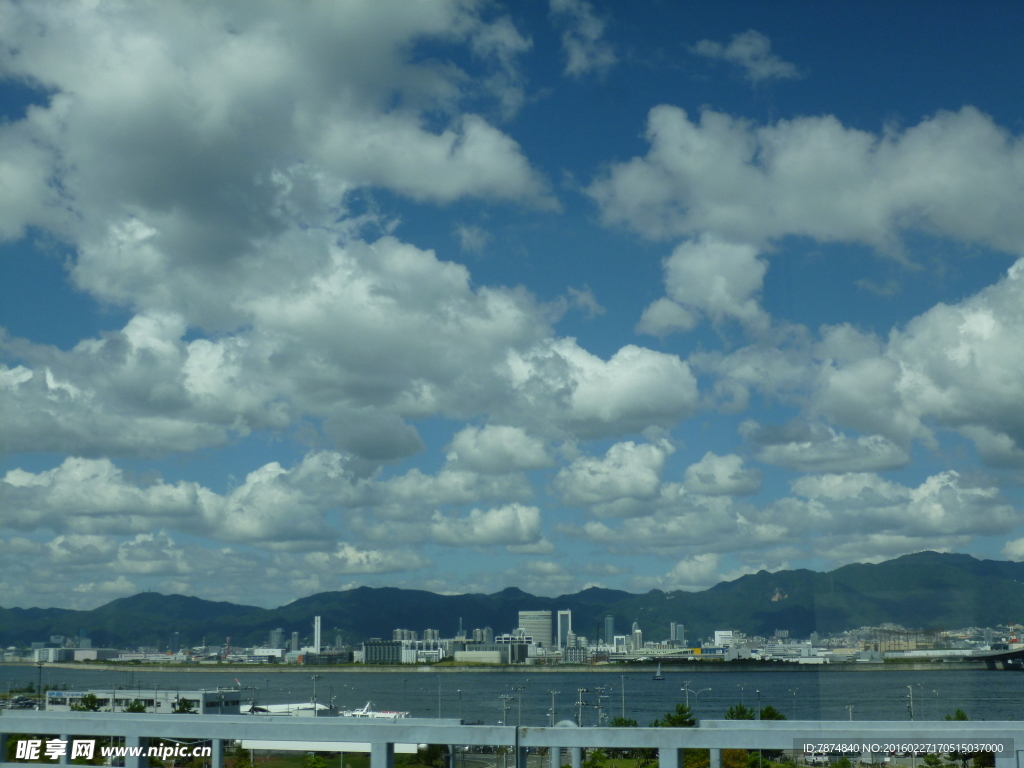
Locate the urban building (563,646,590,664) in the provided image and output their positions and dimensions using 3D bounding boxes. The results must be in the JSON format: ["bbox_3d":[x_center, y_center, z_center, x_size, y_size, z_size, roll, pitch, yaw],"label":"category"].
[{"bbox_3d":[67.540,284.920,1488.840,25.000,18.300,18.000,0,-11,0],"label":"urban building"}]

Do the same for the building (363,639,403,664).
[{"bbox_3d":[-131.220,276.480,1460.810,39.000,24.100,22.000,0,-11,0],"label":"building"}]

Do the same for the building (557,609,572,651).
[{"bbox_3d":[125.040,590.250,3364.740,31.000,101.700,30.000,0,-11,0],"label":"building"}]

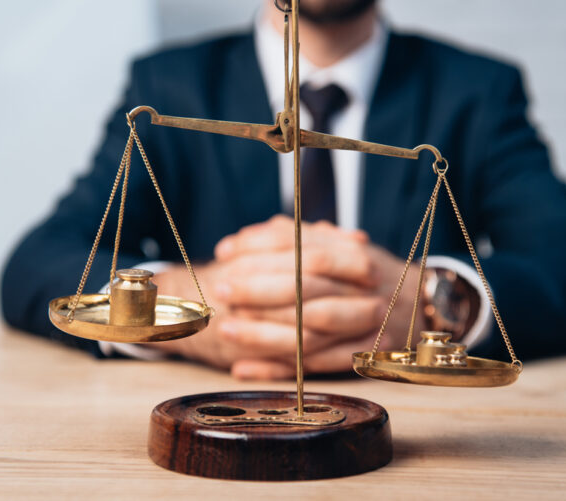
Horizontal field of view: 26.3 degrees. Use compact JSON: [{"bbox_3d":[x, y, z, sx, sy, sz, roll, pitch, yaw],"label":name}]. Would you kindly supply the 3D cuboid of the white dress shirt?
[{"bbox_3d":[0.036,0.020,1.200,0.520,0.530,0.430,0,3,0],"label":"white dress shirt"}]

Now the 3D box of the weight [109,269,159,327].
[{"bbox_3d":[-0.079,0.026,0.640,0.024,0.028,0.024,3,9,0],"label":"weight"}]

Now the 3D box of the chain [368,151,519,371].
[{"bbox_3d":[0.082,0.007,0.618,0.078,0.111,0.070,0,3,0],"label":"chain"}]

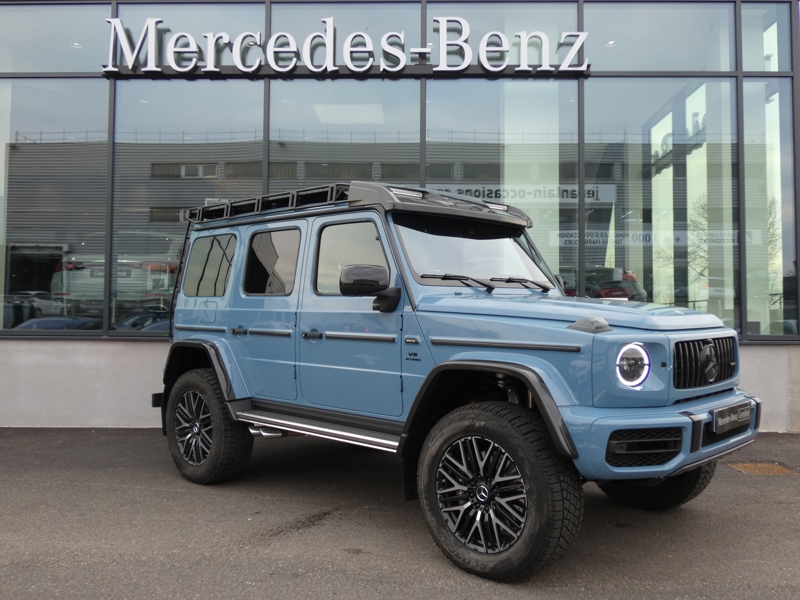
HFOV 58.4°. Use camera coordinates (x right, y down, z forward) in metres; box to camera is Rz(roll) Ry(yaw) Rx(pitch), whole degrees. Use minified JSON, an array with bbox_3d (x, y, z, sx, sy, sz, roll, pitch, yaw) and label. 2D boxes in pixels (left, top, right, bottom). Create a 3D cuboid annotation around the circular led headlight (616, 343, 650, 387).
[{"bbox_3d":[1.153,0.324,3.584,0.222,0.222,0.090,0,0,-33],"label":"circular led headlight"}]

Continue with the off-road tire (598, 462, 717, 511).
[{"bbox_3d":[1.764,1.037,5.146,0.916,0.910,0.350,0,-1,44],"label":"off-road tire"}]

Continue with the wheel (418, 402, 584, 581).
[{"bbox_3d":[0.519,1.023,3.859,0.916,0.910,0.350,0,-1,44],"label":"wheel"}]

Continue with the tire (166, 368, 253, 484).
[{"bbox_3d":[-1.558,1.029,5.868,0.916,0.910,0.350,0,-1,44],"label":"tire"}]

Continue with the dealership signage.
[{"bbox_3d":[-0.632,-2.971,8.380,5.673,0.690,0.140,0,-1,1],"label":"dealership signage"}]

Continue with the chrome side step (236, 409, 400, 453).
[{"bbox_3d":[-0.572,0.881,4.867,1.710,0.075,0.190,0,-1,44],"label":"chrome side step"}]

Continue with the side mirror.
[{"bbox_3d":[-0.214,-0.119,4.442,0.170,0.190,0.270,0,-1,44],"label":"side mirror"}]

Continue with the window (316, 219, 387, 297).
[{"bbox_3d":[-0.326,-0.274,4.809,0.740,0.470,0.050,0,-1,44],"label":"window"}]

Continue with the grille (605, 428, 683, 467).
[{"bbox_3d":[1.171,0.716,3.455,0.430,0.185,0.080,0,0,-24],"label":"grille"}]

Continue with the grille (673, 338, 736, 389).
[{"bbox_3d":[1.687,0.342,3.982,0.090,0.240,0.880,0,-1,44],"label":"grille"}]

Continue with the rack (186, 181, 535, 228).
[{"bbox_3d":[-0.433,-0.690,6.044,2.660,0.245,1.560,0,-1,44],"label":"rack"}]

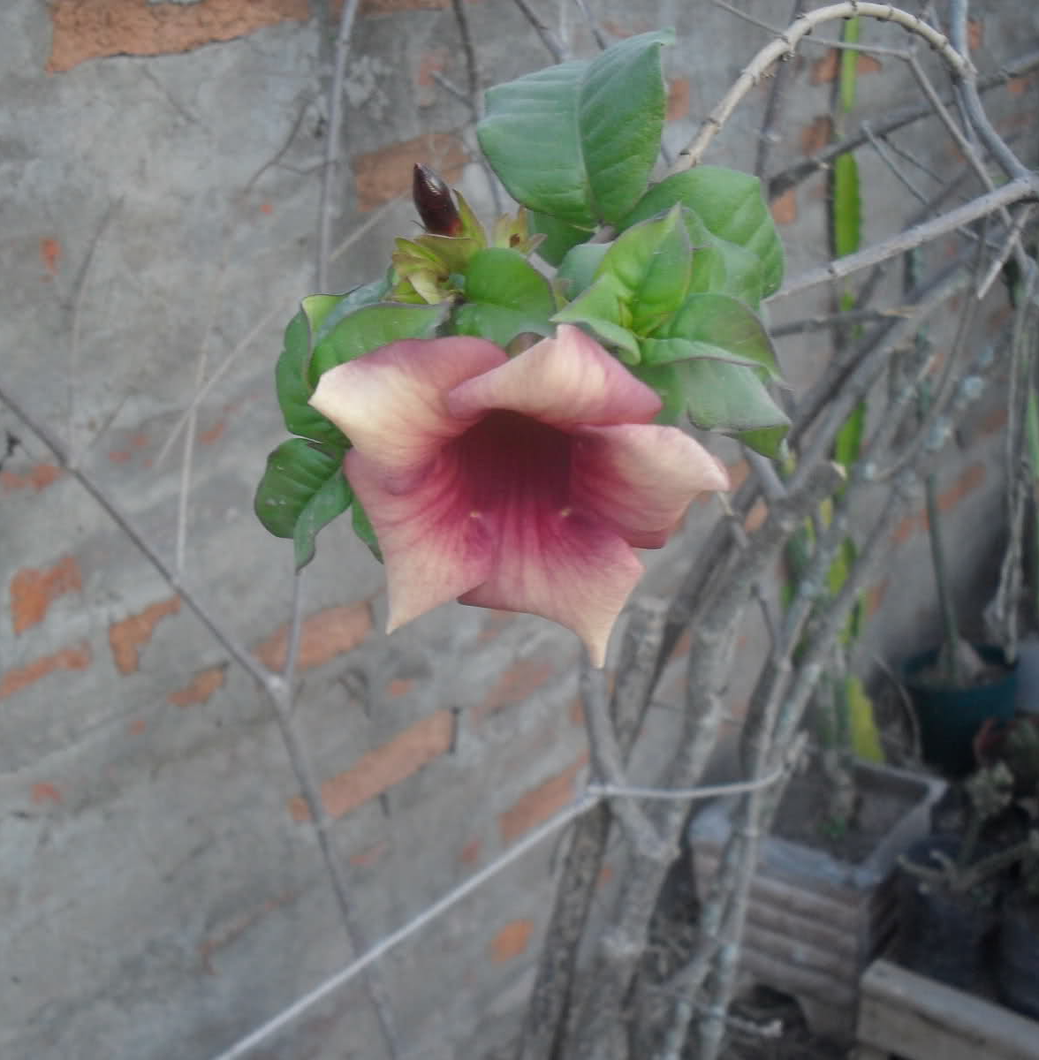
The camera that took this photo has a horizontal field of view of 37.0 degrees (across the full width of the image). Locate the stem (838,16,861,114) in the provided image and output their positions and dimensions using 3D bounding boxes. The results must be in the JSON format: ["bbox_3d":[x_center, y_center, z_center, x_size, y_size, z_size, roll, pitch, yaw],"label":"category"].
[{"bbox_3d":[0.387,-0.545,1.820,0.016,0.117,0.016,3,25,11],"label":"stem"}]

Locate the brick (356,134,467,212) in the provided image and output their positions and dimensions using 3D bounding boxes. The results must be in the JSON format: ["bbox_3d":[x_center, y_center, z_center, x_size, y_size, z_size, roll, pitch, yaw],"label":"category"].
[{"bbox_3d":[-0.143,-0.355,1.516,0.110,0.057,0.170,17,31,41],"label":"brick"}]

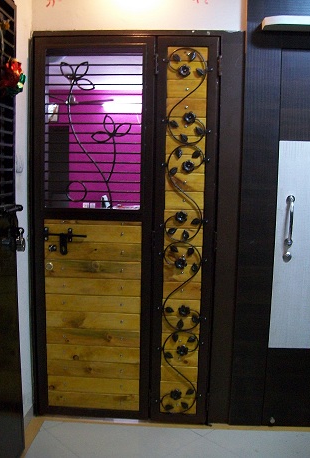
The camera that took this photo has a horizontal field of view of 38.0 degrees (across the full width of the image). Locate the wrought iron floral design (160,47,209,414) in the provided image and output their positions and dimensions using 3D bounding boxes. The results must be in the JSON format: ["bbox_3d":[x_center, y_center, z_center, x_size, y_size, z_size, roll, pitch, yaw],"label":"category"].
[{"bbox_3d":[0.151,0.052,2.404,0.225,1.975,0.040,1,6,3],"label":"wrought iron floral design"}]

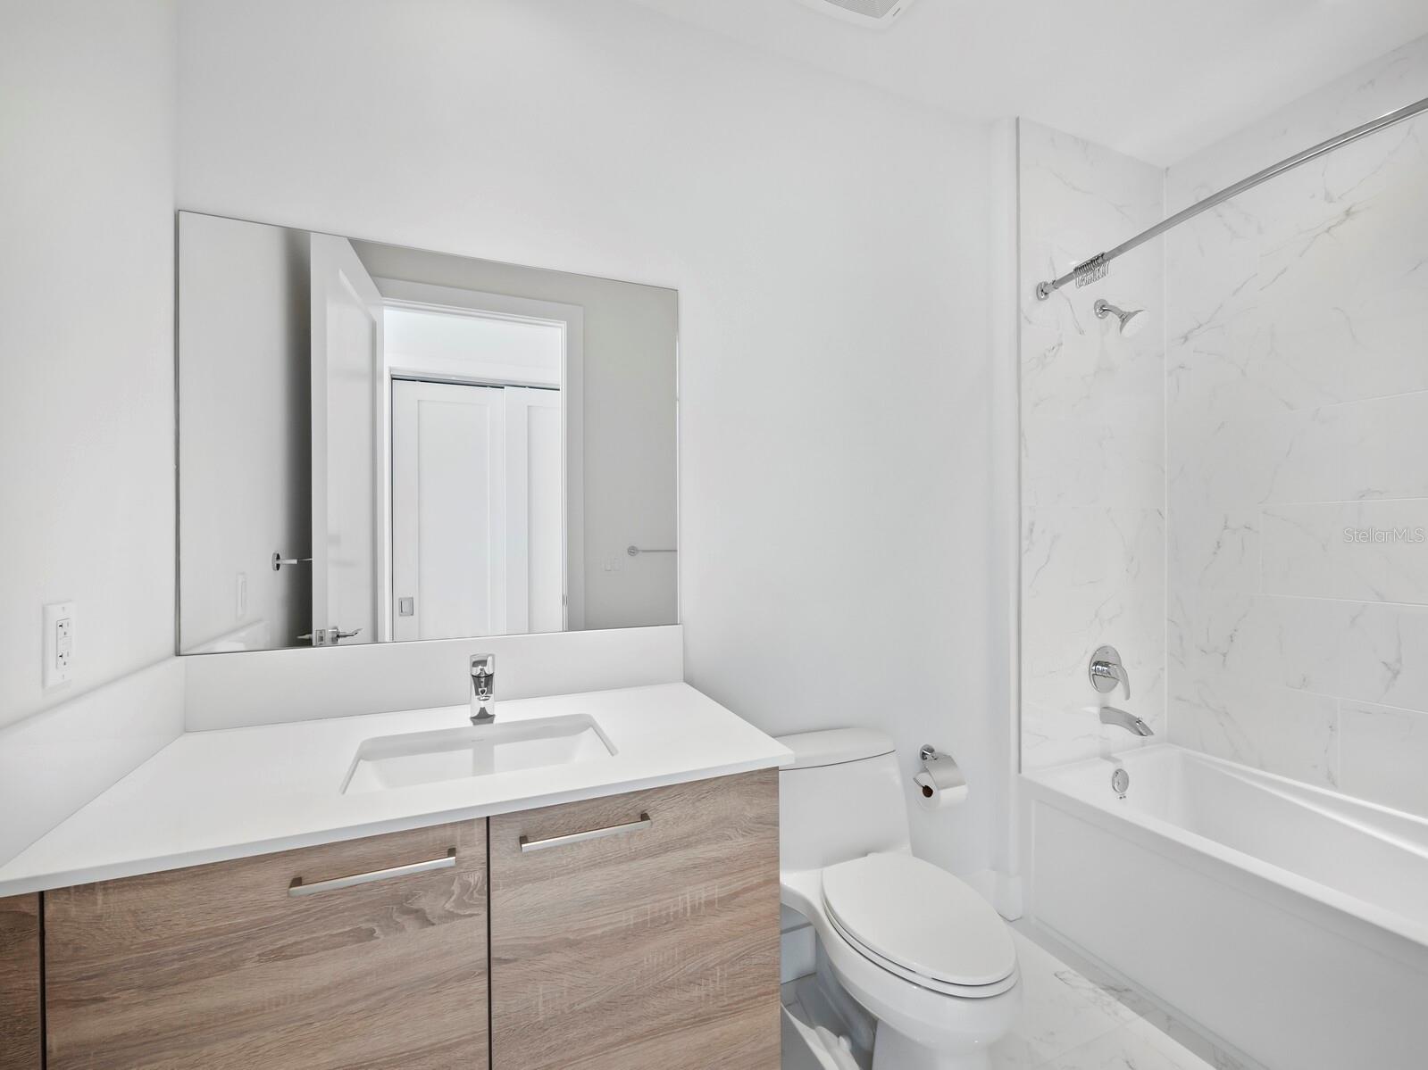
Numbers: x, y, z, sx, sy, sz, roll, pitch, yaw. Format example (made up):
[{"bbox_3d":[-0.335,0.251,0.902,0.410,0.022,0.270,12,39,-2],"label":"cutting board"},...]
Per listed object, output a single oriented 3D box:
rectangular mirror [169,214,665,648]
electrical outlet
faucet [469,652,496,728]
[{"bbox_3d":[-0.564,-0.200,1.306,1.012,0.860,0.015,0,0,-22],"label":"rectangular mirror"},{"bbox_3d":[-0.910,0.152,0.803,0.008,0.114,0.067,0,0,-22],"label":"electrical outlet"},{"bbox_3d":[-0.477,0.317,1.193,0.049,0.138,0.140,0,0,-22],"label":"faucet"}]

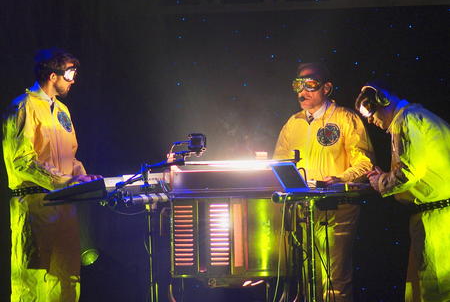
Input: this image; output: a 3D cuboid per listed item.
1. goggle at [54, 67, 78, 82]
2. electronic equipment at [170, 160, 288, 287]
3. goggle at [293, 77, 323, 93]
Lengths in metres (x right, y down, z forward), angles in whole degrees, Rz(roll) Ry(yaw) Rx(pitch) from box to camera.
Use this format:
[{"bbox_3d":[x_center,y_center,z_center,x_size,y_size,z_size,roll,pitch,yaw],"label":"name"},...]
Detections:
[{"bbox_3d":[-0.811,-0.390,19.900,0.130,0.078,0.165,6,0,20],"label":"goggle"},{"bbox_3d":[0.023,0.368,19.800,0.600,0.640,0.480,-1,-3,0],"label":"electronic equipment"},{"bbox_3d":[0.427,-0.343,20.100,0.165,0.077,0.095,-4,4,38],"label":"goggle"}]

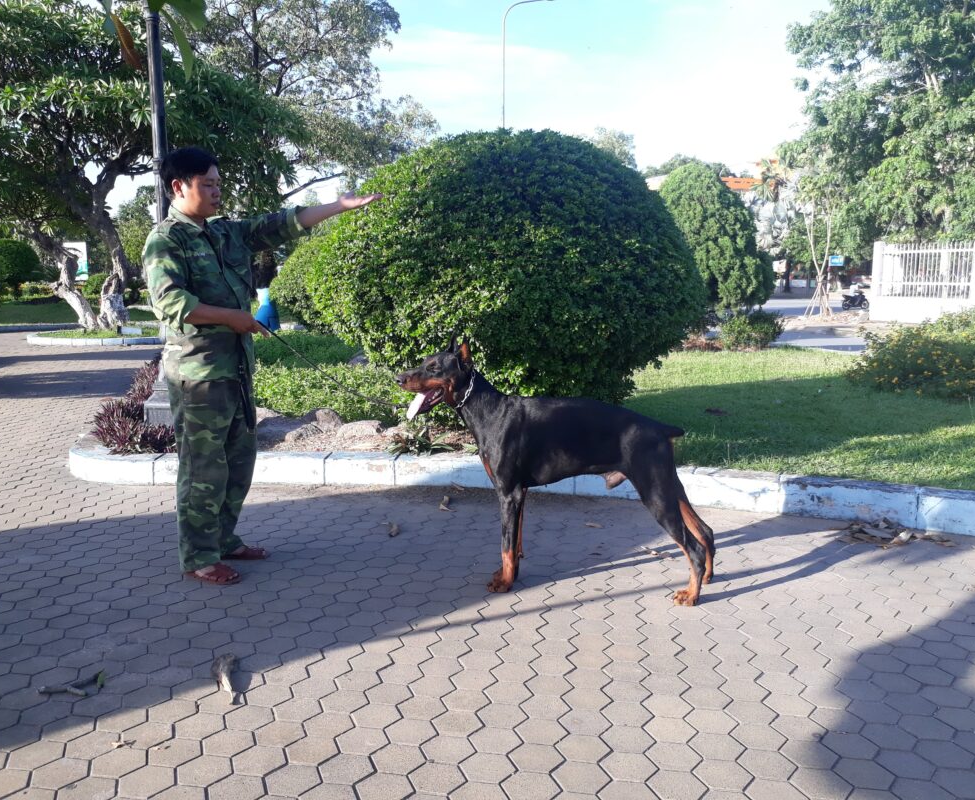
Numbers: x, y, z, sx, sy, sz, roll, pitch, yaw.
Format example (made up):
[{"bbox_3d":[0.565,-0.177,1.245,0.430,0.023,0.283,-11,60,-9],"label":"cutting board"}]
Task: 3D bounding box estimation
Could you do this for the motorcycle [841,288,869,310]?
[{"bbox_3d":[18.831,-5.157,42.701,1.880,1.100,0.700,-6,10,-34],"label":"motorcycle"}]

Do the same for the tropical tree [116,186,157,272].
[{"bbox_3d":[-14.306,-6.305,34.453,2.400,4.937,2.400,0,8,0],"label":"tropical tree"}]

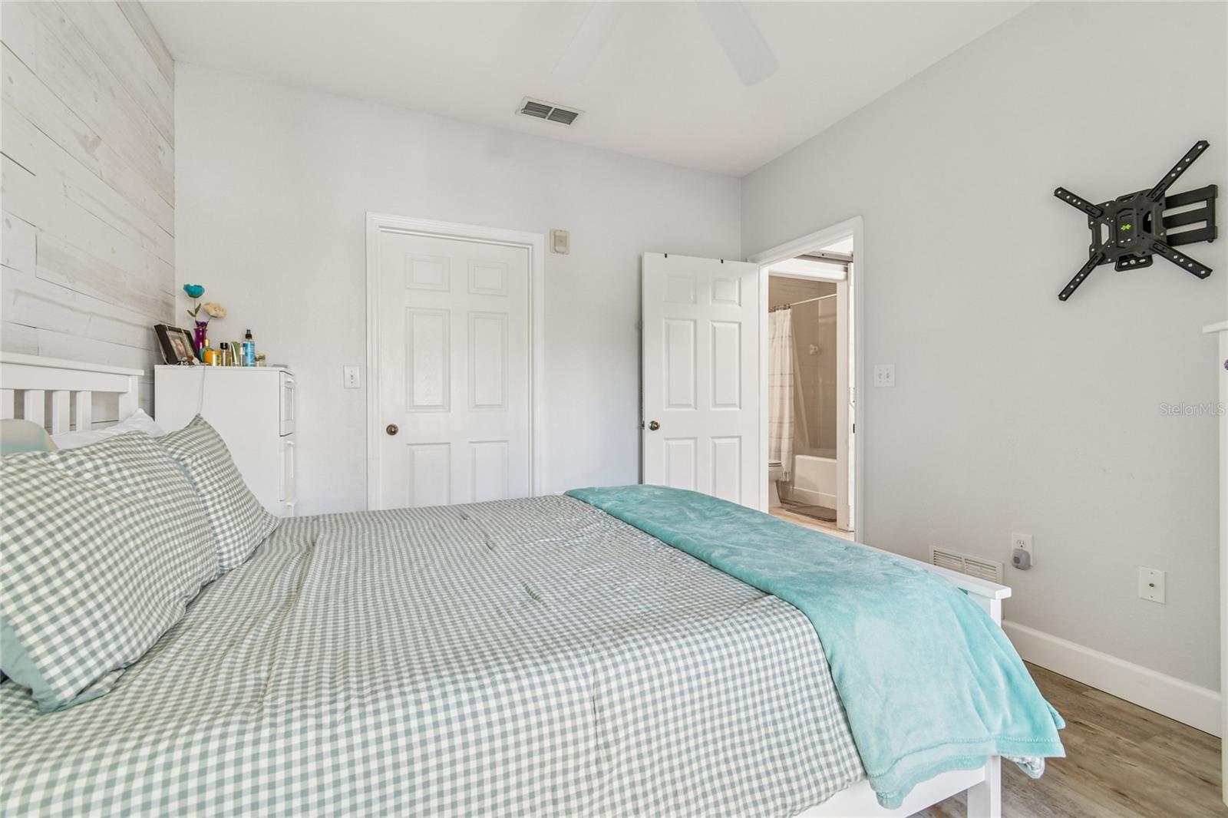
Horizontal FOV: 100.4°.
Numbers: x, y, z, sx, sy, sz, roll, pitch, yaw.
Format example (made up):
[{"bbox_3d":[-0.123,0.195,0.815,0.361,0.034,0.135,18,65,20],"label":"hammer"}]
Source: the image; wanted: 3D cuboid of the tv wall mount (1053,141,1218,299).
[{"bbox_3d":[1.837,-0.637,1.819,0.100,0.445,0.418,0,1,-26],"label":"tv wall mount"}]

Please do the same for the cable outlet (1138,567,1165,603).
[{"bbox_3d":[1.895,0.620,1.799,0.013,0.114,0.071,0,1,-26],"label":"cable outlet"}]

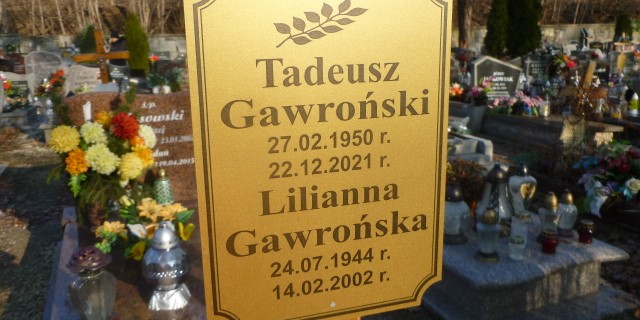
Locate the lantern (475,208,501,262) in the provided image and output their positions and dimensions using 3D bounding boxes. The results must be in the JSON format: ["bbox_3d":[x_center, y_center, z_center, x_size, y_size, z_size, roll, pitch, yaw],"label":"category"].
[{"bbox_3d":[0.751,0.331,2.294,0.111,0.228,0.111,5,14,19],"label":"lantern"}]

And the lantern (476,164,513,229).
[{"bbox_3d":[0.895,0.200,2.592,0.180,0.346,0.180,5,14,19],"label":"lantern"}]

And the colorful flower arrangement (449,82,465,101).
[{"bbox_3d":[1.734,-0.873,6.600,0.220,0.230,0.200,-5,14,-22],"label":"colorful flower arrangement"}]

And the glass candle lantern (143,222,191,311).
[{"bbox_3d":[-0.450,0.306,1.504,0.134,0.256,0.134,-4,14,-17],"label":"glass candle lantern"}]

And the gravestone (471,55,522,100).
[{"bbox_3d":[2.523,-1.162,7.400,0.734,0.657,0.100,-6,14,-19],"label":"gravestone"}]

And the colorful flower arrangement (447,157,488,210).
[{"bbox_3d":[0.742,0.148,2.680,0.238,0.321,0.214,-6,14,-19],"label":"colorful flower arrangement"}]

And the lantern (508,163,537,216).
[{"bbox_3d":[1.115,0.169,2.817,0.152,0.304,0.130,-1,13,-6],"label":"lantern"}]

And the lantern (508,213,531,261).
[{"bbox_3d":[0.875,0.332,2.270,0.085,0.207,0.085,-6,14,-19],"label":"lantern"}]

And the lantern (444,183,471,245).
[{"bbox_3d":[0.633,0.245,2.410,0.126,0.281,0.126,-1,14,0],"label":"lantern"}]

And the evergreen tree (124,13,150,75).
[{"bbox_3d":[-6.350,-4.008,18.000,0.779,2.146,0.779,-6,14,-19],"label":"evergreen tree"}]

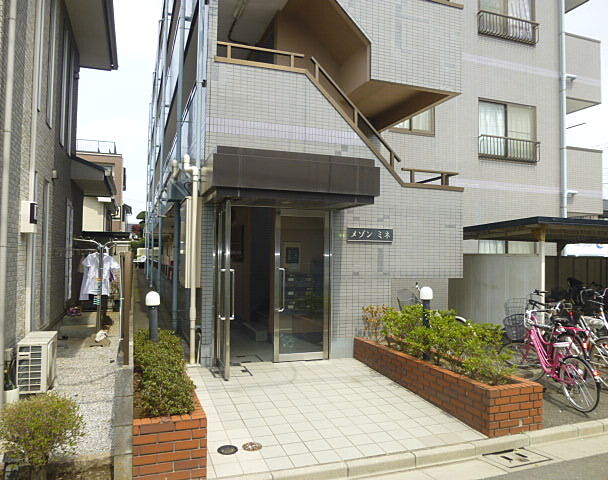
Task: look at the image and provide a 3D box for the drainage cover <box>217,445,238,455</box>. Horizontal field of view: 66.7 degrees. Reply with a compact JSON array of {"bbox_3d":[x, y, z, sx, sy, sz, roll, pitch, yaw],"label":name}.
[{"bbox_3d":[-0.606,1.694,3.684,0.160,0.030,0.165,1,-2,-20],"label":"drainage cover"}]

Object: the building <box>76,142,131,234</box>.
[{"bbox_3d":[-17.296,-2.058,34.738,7.000,9.600,8.000,1,-2,-20],"label":"building"}]

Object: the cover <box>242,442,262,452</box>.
[{"bbox_3d":[-0.416,1.698,3.749,0.155,0.030,0.155,1,-2,-20],"label":"cover"}]

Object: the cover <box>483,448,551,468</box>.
[{"bbox_3d":[1.778,1.827,3.841,0.455,0.040,0.260,1,-2,-20],"label":"cover"}]

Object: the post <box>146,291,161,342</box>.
[{"bbox_3d":[-1.479,0.938,4.563,0.150,0.860,0.150,1,-2,-20],"label":"post"}]

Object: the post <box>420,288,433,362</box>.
[{"bbox_3d":[1.461,1.000,5.481,0.150,0.880,0.150,1,-2,-20],"label":"post"}]

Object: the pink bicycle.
[{"bbox_3d":[2.780,1.275,5.289,0.550,1.030,1.600,1,-2,-12],"label":"pink bicycle"}]

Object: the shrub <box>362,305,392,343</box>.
[{"bbox_3d":[1.036,1.164,6.492,0.470,0.550,0.450,1,-2,-20],"label":"shrub"}]

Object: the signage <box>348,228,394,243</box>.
[{"bbox_3d":[0.977,-0.066,6.800,0.755,0.195,0.040,1,-2,-20],"label":"signage"}]

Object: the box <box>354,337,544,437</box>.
[{"bbox_3d":[1.466,1.580,5.463,0.610,0.410,2.780,1,-2,-19],"label":"box"}]

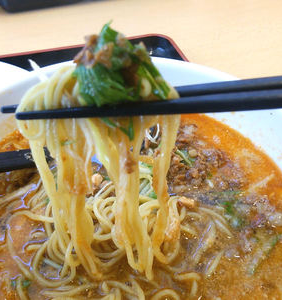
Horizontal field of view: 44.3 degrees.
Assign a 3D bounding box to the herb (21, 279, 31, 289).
[{"bbox_3d":[-0.053,0.062,0.160,0.004,0.003,0.005,-4,44,-7],"label":"herb"}]

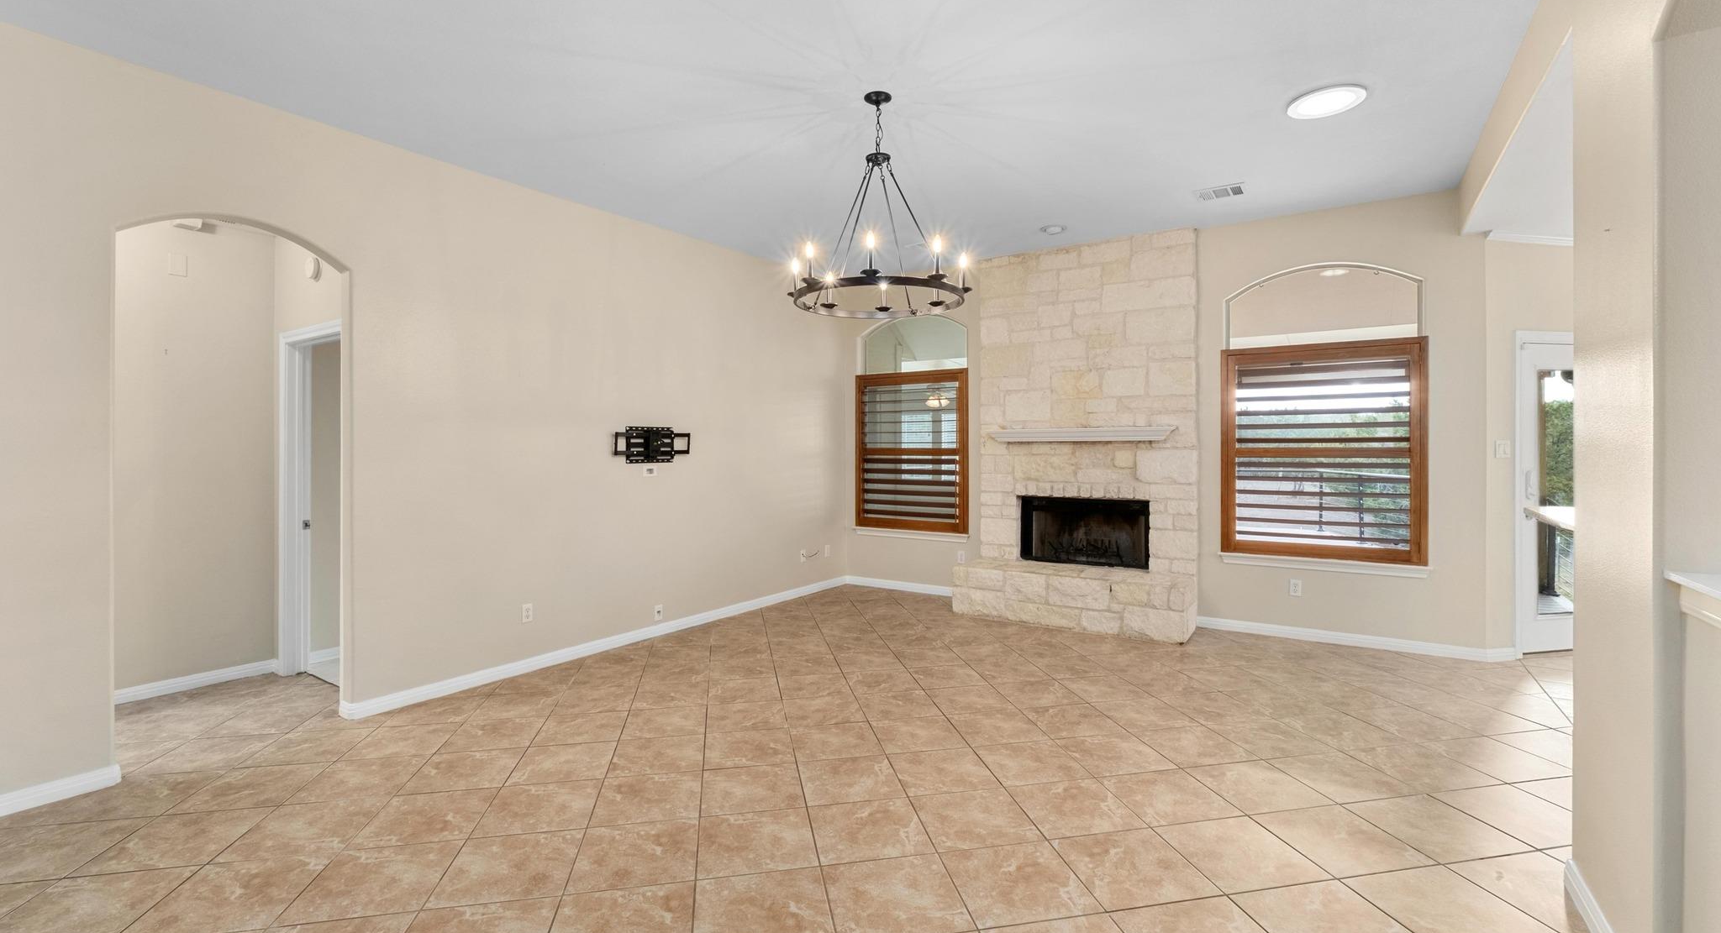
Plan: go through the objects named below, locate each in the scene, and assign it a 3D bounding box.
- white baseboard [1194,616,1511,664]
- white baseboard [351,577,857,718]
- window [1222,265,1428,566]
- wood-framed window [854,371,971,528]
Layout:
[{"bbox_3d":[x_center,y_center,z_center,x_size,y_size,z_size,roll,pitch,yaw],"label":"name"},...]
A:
[{"bbox_3d":[3.381,1.194,5.018,1.840,0.085,0.170,0,1,33],"label":"white baseboard"},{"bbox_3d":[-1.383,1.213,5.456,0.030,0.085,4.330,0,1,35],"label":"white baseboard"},{"bbox_3d":[3.229,-0.380,5.057,1.225,2.066,0.110,0,1,33],"label":"window"},{"bbox_3d":[0.464,-0.143,6.826,1.215,1.503,0.080,0,1,33],"label":"wood-framed window"}]

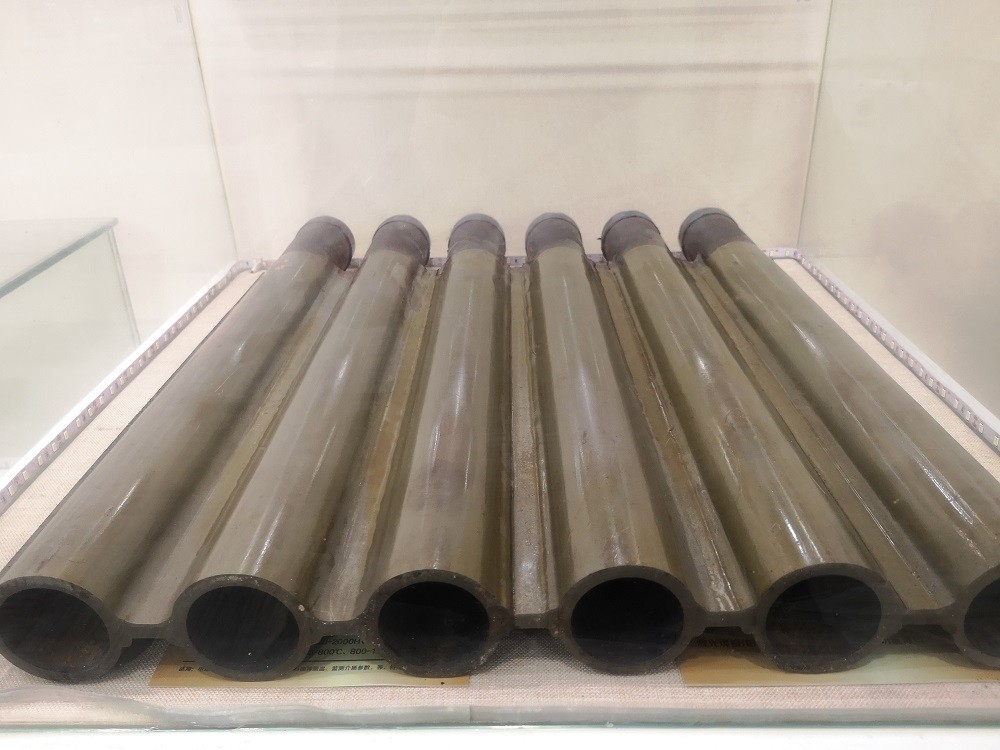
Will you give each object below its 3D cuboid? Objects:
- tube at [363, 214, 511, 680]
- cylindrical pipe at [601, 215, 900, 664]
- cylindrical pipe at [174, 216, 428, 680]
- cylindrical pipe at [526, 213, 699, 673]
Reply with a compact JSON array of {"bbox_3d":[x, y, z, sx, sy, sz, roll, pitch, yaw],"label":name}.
[{"bbox_3d":[-0.025,-0.018,0.582,0.060,0.060,0.564,-1,26,1],"label":"tube"},{"bbox_3d":[0.137,-0.021,0.579,0.060,0.060,0.564,-1,26,1],"label":"cylindrical pipe"},{"bbox_3d":[-0.106,-0.016,0.583,0.060,0.060,0.564,-1,26,1],"label":"cylindrical pipe"},{"bbox_3d":[0.056,-0.019,0.580,0.060,0.060,0.564,-1,26,1],"label":"cylindrical pipe"}]

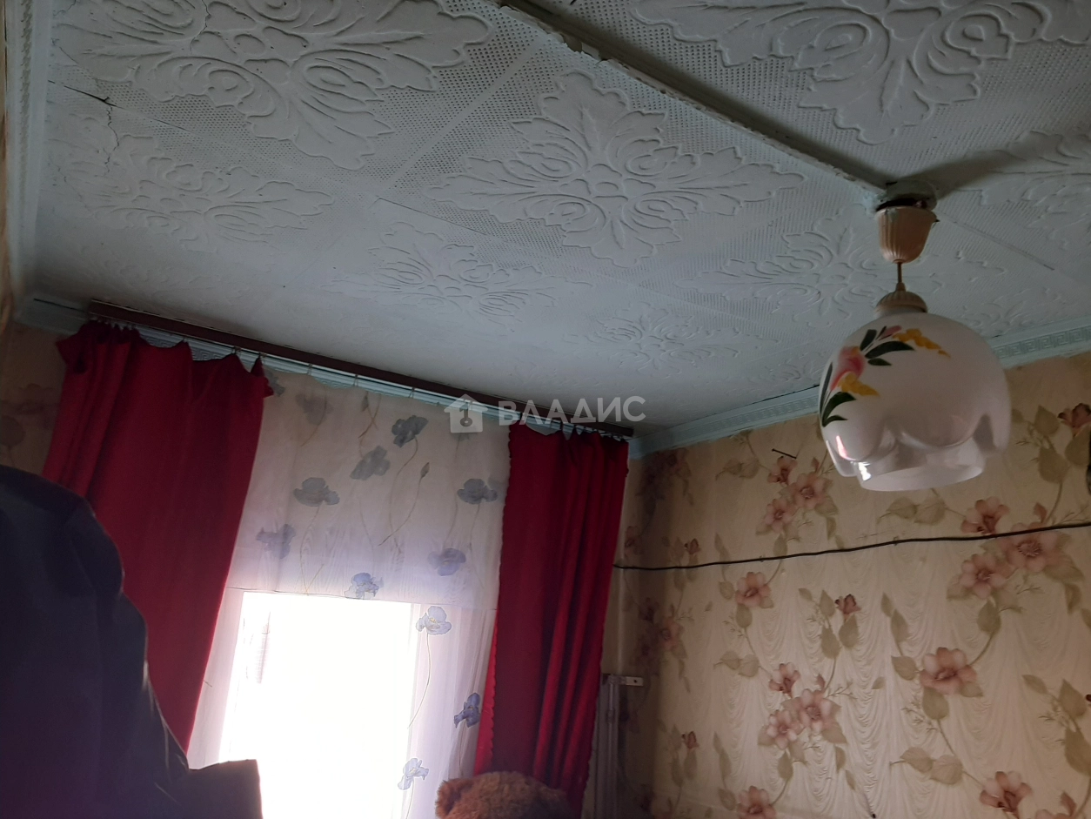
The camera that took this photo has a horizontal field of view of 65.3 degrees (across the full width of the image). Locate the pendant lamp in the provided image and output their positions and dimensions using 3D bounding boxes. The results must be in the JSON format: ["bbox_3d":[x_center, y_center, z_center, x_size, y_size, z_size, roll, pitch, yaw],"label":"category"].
[{"bbox_3d":[0.478,-0.093,1.125,0.228,0.375,0.228,-2,-15,23],"label":"pendant lamp"}]

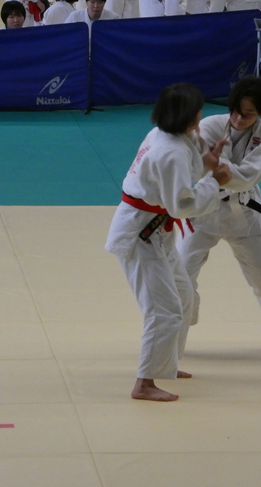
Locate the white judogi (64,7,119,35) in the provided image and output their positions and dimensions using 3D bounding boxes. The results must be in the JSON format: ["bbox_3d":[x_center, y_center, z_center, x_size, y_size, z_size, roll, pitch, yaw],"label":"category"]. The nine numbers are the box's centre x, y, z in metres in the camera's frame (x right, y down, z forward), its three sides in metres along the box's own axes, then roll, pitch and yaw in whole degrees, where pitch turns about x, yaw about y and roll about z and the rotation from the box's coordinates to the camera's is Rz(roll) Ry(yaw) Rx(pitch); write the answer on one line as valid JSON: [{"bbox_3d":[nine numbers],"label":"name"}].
[{"bbox_3d":[-0.336,-1.687,23.880,0.560,0.720,0.550,1,11,-3],"label":"white judogi"}]

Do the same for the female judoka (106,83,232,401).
[{"bbox_3d":[0.193,-0.066,13.375,0.630,1.540,0.520,-3,12,-22],"label":"female judoka"}]

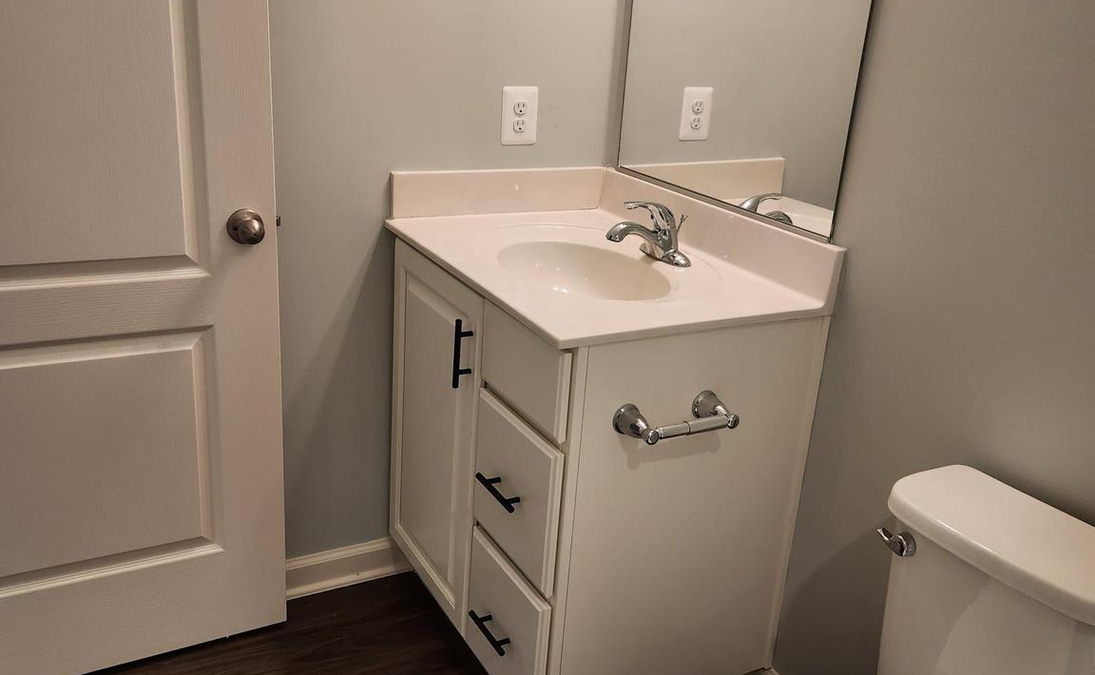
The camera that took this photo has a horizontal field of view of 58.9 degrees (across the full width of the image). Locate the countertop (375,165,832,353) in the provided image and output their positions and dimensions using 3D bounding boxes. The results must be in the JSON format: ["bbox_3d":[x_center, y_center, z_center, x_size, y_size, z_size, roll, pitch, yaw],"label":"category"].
[{"bbox_3d":[0.084,-0.192,1.875,0.562,0.115,0.762,-7,23,-28],"label":"countertop"}]

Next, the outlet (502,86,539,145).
[{"bbox_3d":[-0.059,-0.488,2.134,0.084,0.124,0.008,-7,23,-28],"label":"outlet"}]

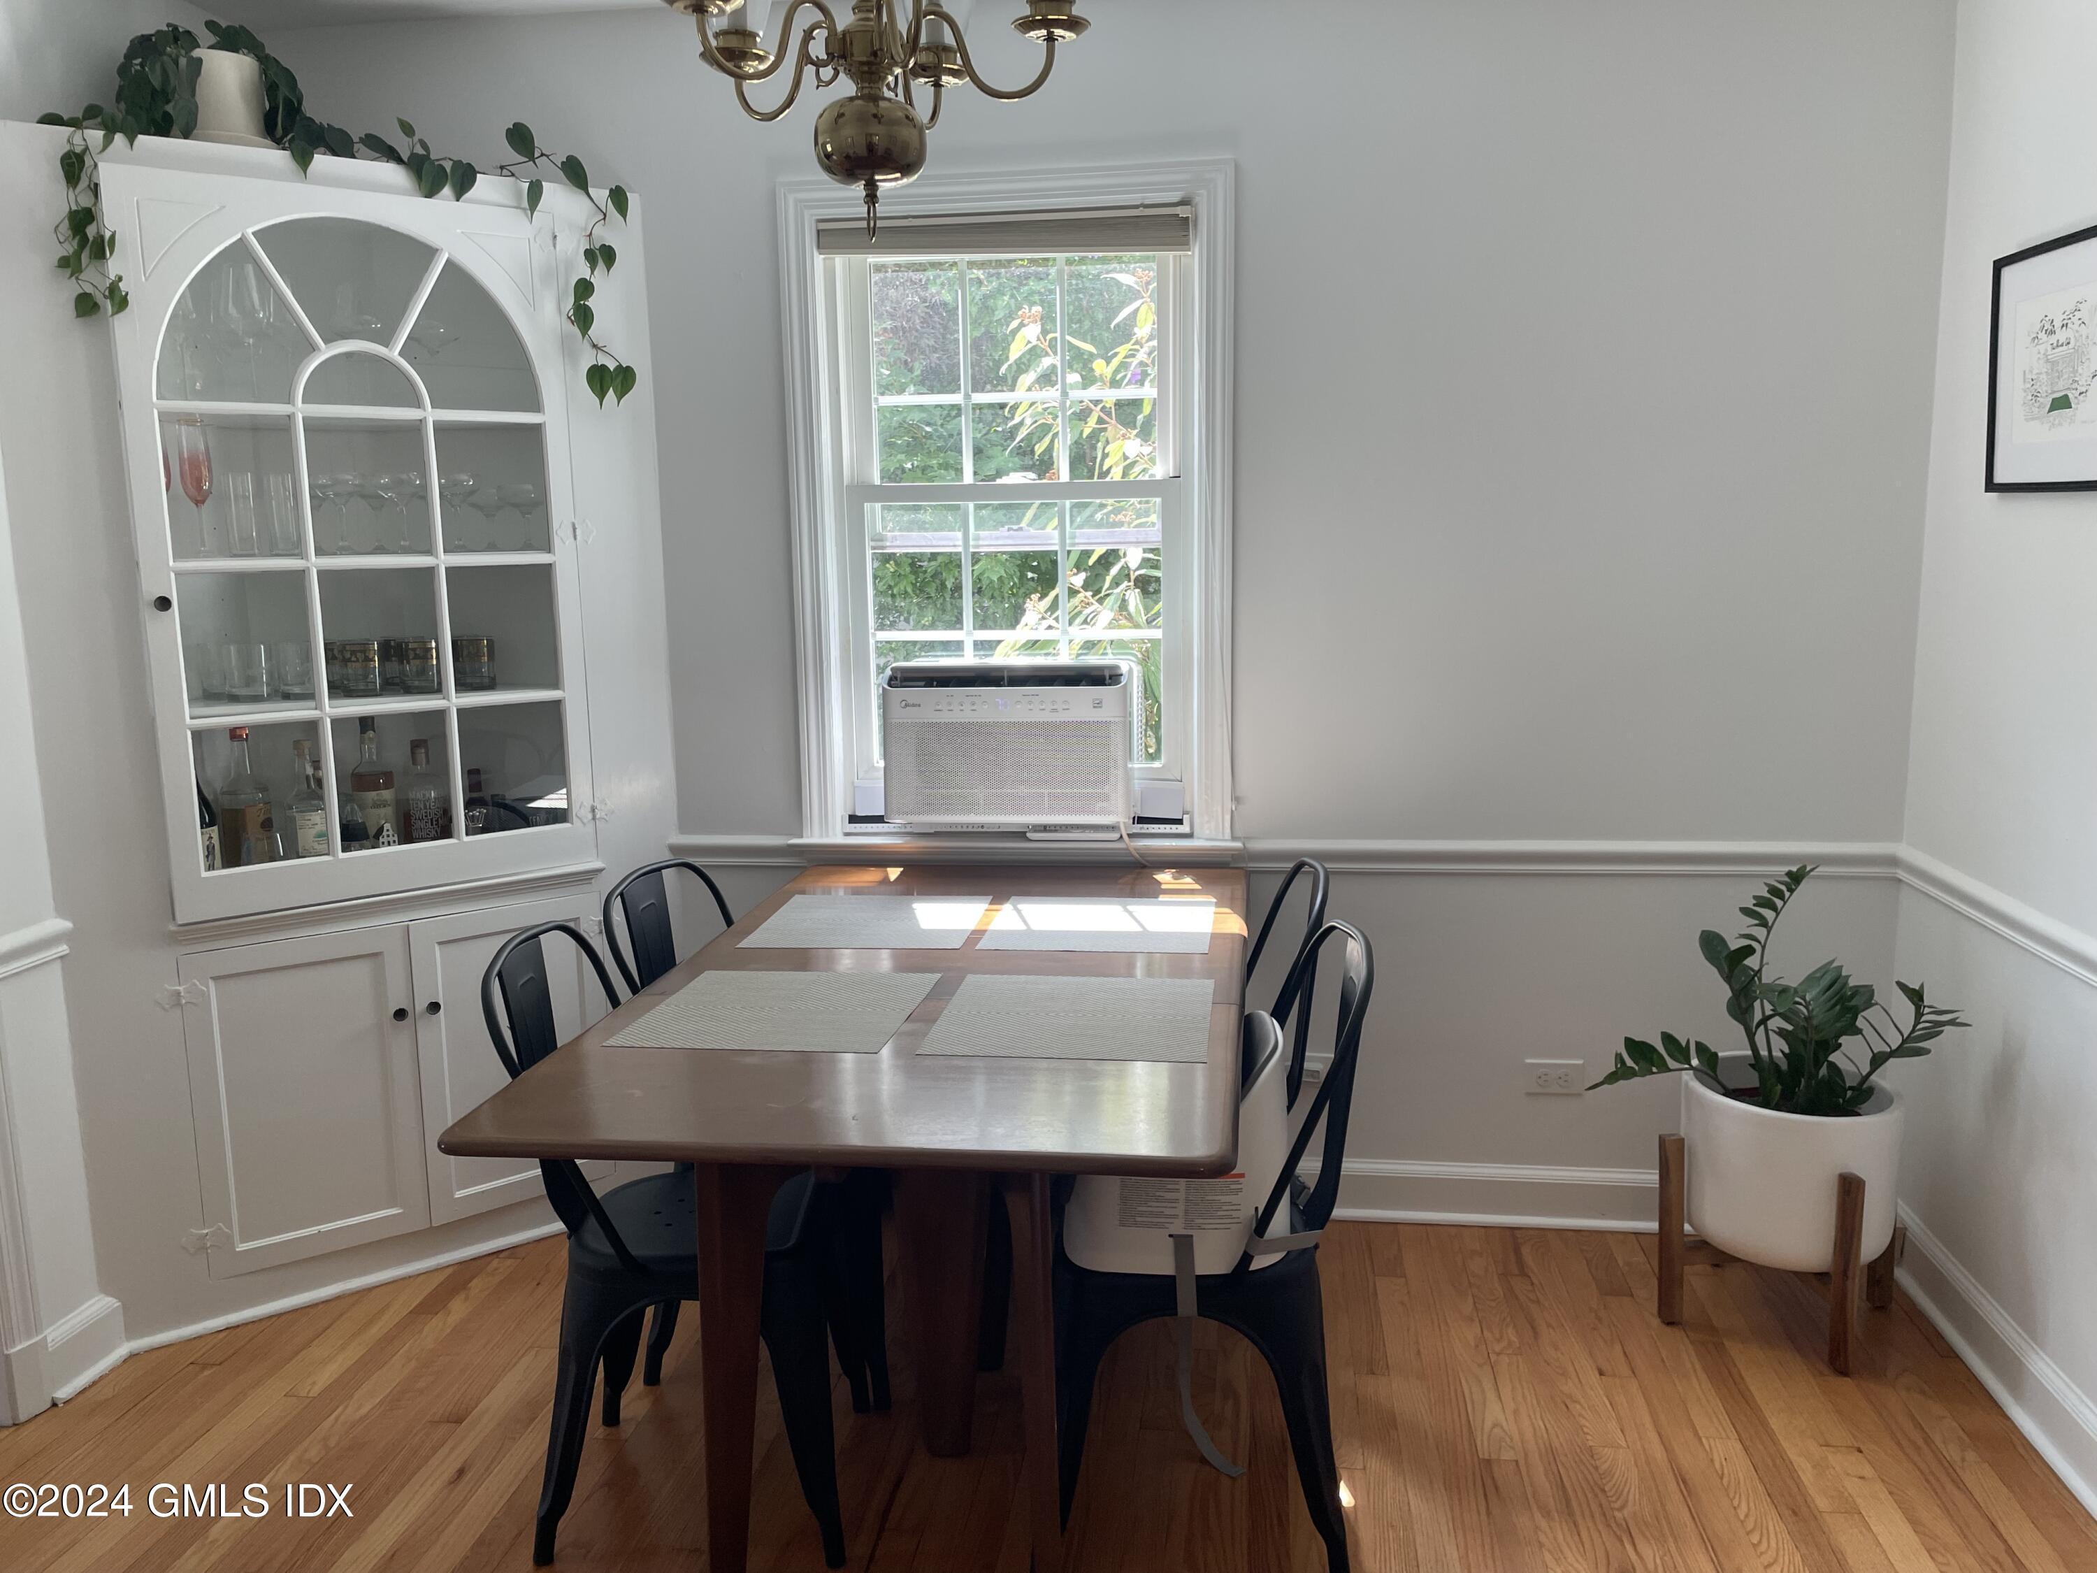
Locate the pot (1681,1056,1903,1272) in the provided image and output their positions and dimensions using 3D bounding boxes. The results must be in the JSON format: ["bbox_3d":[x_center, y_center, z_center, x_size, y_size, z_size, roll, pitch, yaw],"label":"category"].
[{"bbox_3d":[1.285,0.656,2.751,0.344,0.288,0.344,0,9,8],"label":"pot"}]

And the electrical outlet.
[{"bbox_3d":[1.001,0.575,3.115,0.115,0.071,0.008,0,9,8],"label":"electrical outlet"}]

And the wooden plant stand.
[{"bbox_3d":[1.286,0.764,2.768,0.330,0.340,0.330,6,11,38],"label":"wooden plant stand"}]

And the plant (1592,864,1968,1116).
[{"bbox_3d":[1.238,0.351,2.692,0.600,0.450,0.430,0,9,8],"label":"plant"}]

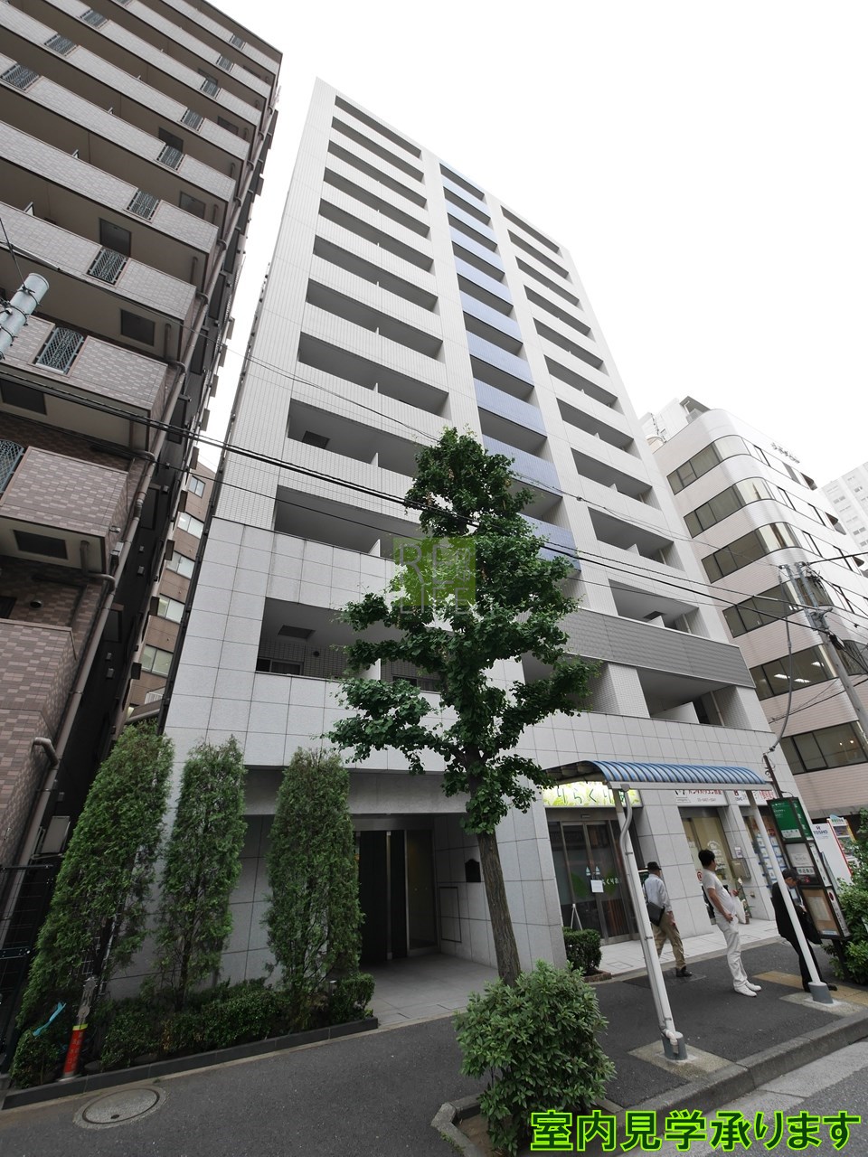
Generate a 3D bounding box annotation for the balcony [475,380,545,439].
[{"bbox_3d":[2.520,-5.880,17.256,3.050,1.550,1.150,13,-35,-26],"label":"balcony"}]

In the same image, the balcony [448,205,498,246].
[{"bbox_3d":[1.712,-18.212,24.658,3.050,1.600,1.150,13,-35,-26],"label":"balcony"}]

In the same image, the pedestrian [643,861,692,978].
[{"bbox_3d":[3.828,5.636,7.817,0.600,1.560,0.520,13,-35,-26],"label":"pedestrian"}]

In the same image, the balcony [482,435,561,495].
[{"bbox_3d":[2.613,-3.344,15.760,3.024,1.548,1.400,13,-35,-26],"label":"balcony"}]

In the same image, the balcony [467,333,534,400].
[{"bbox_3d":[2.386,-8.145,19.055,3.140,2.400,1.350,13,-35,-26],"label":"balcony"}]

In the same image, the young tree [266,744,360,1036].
[{"bbox_3d":[-1.794,4.333,6.973,1.280,3.300,1.100,13,-35,-26],"label":"young tree"}]

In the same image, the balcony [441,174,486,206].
[{"bbox_3d":[1.466,-20.614,26.079,2.991,1.671,1.400,13,-35,-26],"label":"balcony"}]

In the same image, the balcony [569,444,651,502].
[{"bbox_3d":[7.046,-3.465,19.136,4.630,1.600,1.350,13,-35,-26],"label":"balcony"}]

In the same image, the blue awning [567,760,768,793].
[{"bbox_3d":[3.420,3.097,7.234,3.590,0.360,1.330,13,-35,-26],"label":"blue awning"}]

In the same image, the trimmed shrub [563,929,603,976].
[{"bbox_3d":[2.341,6.139,7.745,0.650,0.640,0.700,13,-35,-26],"label":"trimmed shrub"}]

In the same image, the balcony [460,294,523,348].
[{"bbox_3d":[2.123,-10.645,20.119,3.007,1.548,1.400,13,-35,-26],"label":"balcony"}]

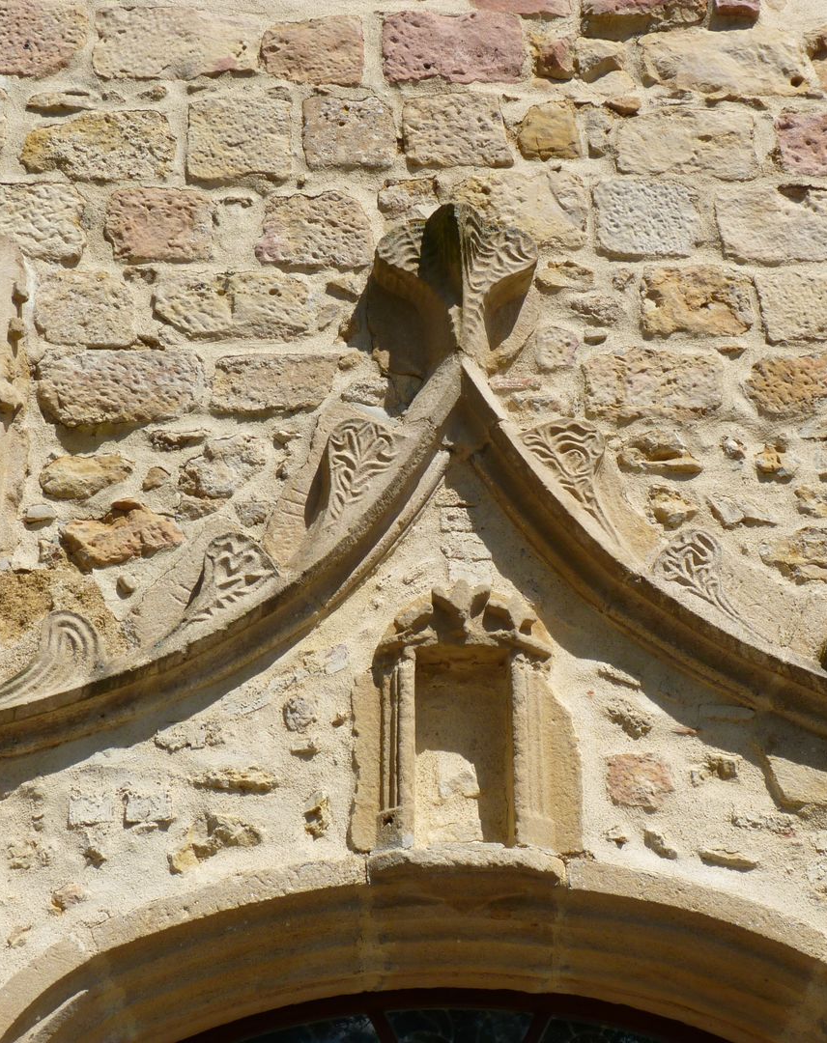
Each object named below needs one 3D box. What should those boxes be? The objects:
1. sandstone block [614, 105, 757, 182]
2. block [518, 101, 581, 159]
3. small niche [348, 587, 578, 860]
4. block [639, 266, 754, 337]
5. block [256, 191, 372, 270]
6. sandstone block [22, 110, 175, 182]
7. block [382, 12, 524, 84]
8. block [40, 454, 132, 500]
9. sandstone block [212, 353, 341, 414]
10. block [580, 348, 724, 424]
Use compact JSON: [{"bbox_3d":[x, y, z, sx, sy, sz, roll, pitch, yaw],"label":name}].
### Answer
[{"bbox_3d":[0.779,-1.043,5.143,0.411,0.280,0.180,0,-27,0],"label":"sandstone block"},{"bbox_3d":[0.391,-1.093,5.146,0.178,0.211,0.140,0,-27,0],"label":"block"},{"bbox_3d":[0.125,0.505,4.321,0.534,0.699,0.300,0,-28,0],"label":"small niche"},{"bbox_3d":[0.772,-0.551,4.931,0.307,0.238,0.220,0,-28,0],"label":"block"},{"bbox_3d":[-0.278,-0.763,5.044,0.320,0.272,0.220,0,-28,0],"label":"block"},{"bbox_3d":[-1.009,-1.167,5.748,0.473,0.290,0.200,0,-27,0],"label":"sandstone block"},{"bbox_3d":[0.116,-1.361,5.308,0.421,0.282,0.180,0,-27,0],"label":"block"},{"bbox_3d":[-0.843,-0.085,4.616,0.238,0.138,0.130,0,-27,0],"label":"block"},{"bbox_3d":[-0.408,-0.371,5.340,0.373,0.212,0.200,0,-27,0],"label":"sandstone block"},{"bbox_3d":[0.634,-0.320,4.766,0.372,0.233,0.180,0,-27,0],"label":"block"}]

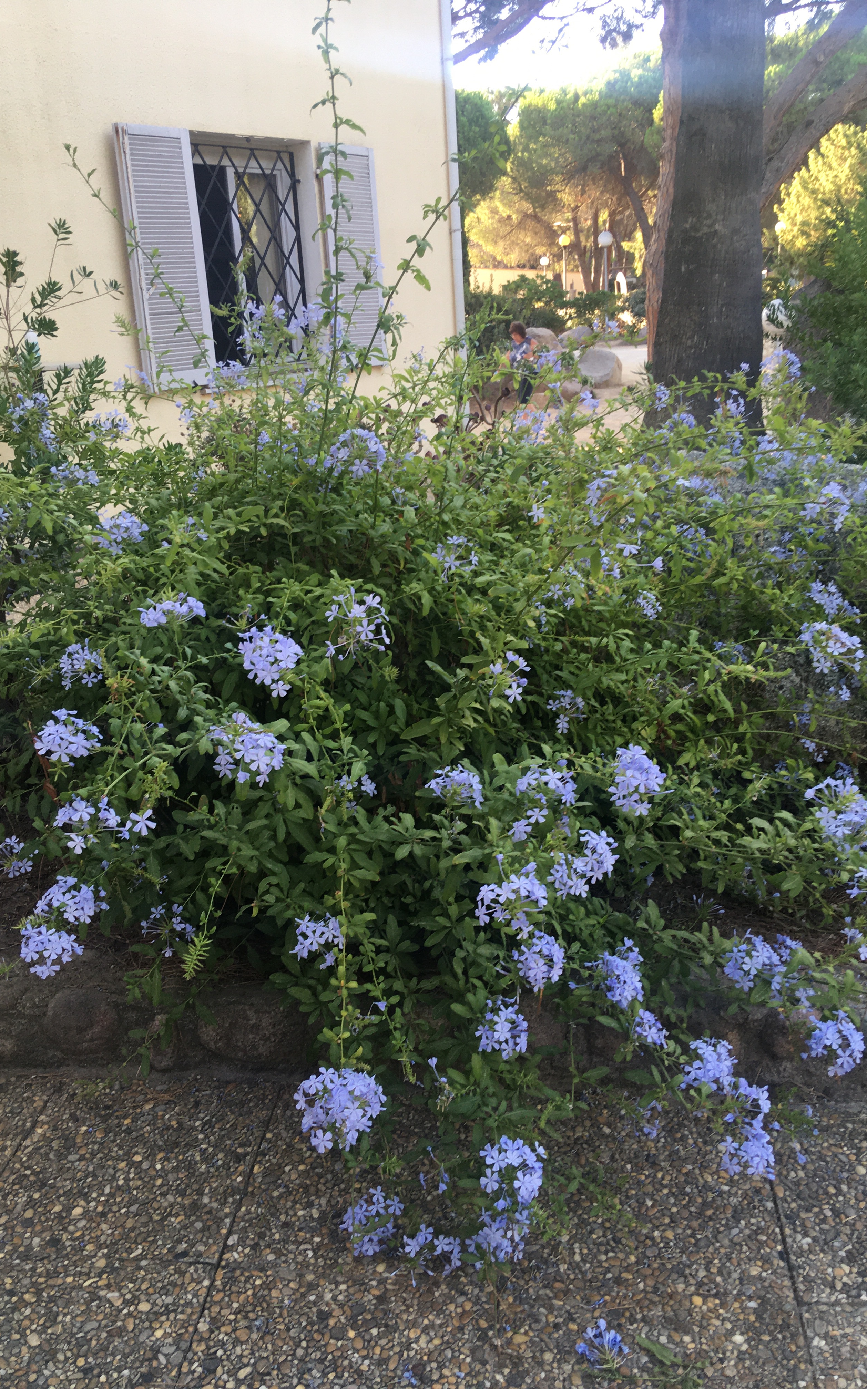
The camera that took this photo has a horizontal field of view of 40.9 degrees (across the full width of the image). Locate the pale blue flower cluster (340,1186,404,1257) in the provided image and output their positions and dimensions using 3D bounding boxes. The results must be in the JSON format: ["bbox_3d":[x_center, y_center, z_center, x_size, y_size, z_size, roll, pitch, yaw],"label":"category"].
[{"bbox_3d":[-0.101,0.869,1.920,0.107,0.118,0.090,-3,19,0],"label":"pale blue flower cluster"}]

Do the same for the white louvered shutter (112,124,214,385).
[{"bbox_3d":[-1.460,-2.382,6.386,0.090,1.319,0.443,11,24,34],"label":"white louvered shutter"}]

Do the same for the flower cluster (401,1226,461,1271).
[{"bbox_3d":[-0.003,0.871,1.830,0.094,0.072,0.075,-3,20,0],"label":"flower cluster"}]

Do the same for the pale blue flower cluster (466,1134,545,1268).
[{"bbox_3d":[0.103,0.731,1.680,0.114,0.175,0.130,0,19,7],"label":"pale blue flower cluster"}]

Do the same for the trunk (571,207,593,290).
[{"bbox_3d":[5.111,-15.126,40.000,0.720,2.900,0.550,-1,19,8],"label":"trunk"}]

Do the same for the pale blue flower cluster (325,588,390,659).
[{"bbox_3d":[-0.124,-0.116,1.900,0.108,0.117,0.110,-3,19,0],"label":"pale blue flower cluster"}]

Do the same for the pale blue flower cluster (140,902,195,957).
[{"bbox_3d":[-0.484,0.429,2.120,0.101,0.097,0.095,0,19,7],"label":"pale blue flower cluster"}]

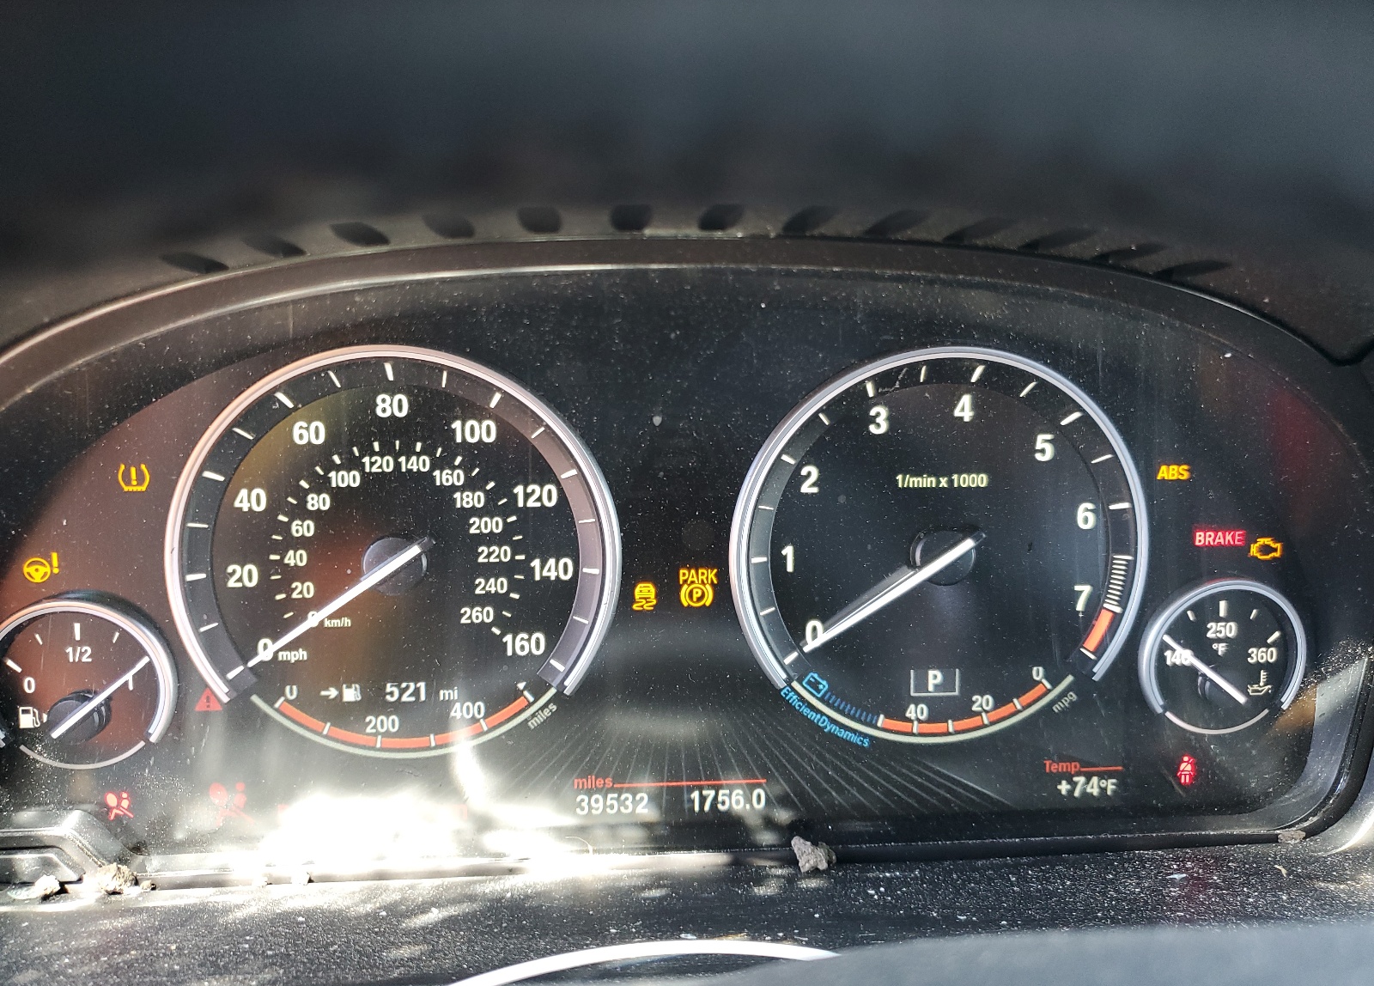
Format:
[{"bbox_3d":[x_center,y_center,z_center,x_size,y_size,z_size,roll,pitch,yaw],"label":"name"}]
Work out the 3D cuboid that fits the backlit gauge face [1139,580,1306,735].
[{"bbox_3d":[0.140,0.043,0.268,0.043,0.042,0.012,-1,7,-5],"label":"backlit gauge face"}]

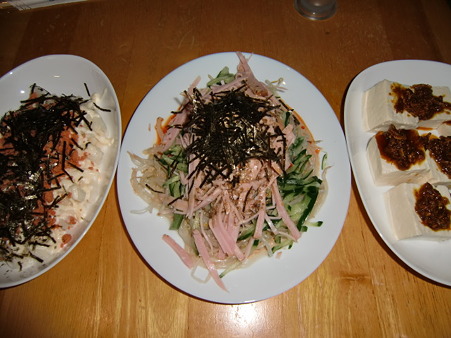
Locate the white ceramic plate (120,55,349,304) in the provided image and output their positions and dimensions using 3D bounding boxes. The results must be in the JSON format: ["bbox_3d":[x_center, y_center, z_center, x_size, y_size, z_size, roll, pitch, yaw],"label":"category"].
[{"bbox_3d":[0.008,-0.007,0.333,0.235,0.032,0.277,-2,65,2],"label":"white ceramic plate"}]

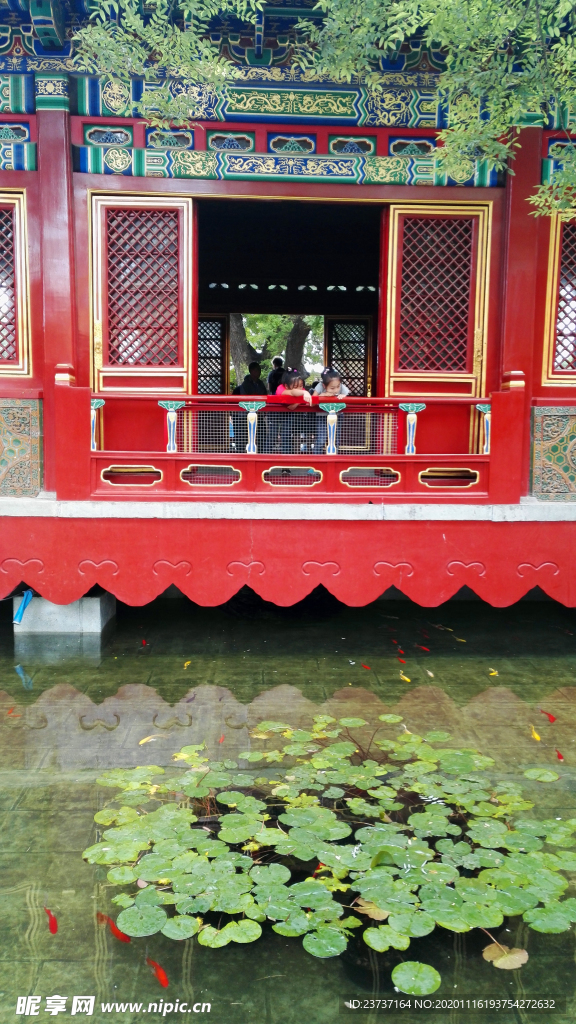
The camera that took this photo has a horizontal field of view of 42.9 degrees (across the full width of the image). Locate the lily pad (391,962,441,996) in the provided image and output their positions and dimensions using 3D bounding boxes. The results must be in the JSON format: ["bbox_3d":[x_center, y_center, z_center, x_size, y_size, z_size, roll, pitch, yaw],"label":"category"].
[{"bbox_3d":[0.426,1.560,2.449,0.167,0.015,0.160,1,6,-3],"label":"lily pad"}]

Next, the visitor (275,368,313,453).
[{"bbox_3d":[0.051,-0.839,6.800,0.400,1.020,0.460,0,5,-11],"label":"visitor"}]

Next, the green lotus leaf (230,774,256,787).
[{"bbox_3d":[-0.222,1.335,3.658,0.120,0.020,0.133,0,6,-3],"label":"green lotus leaf"}]

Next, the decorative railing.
[{"bbox_3d":[0.060,-0.560,6.265,3.803,0.929,0.160,1,6,-3],"label":"decorative railing"}]

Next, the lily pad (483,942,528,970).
[{"bbox_3d":[0.746,1.521,2.514,0.158,0.025,0.141,1,7,-2],"label":"lily pad"}]

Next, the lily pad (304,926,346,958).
[{"bbox_3d":[0.131,1.537,2.621,0.157,0.015,0.163,1,6,-3],"label":"lily pad"}]

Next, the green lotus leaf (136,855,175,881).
[{"bbox_3d":[-0.536,1.449,2.988,0.179,0.025,0.177,1,7,-2],"label":"green lotus leaf"}]

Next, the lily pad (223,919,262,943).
[{"bbox_3d":[-0.163,1.494,2.619,0.139,0.020,0.135,1,5,0],"label":"lily pad"}]

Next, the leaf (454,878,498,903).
[{"bbox_3d":[0.754,1.512,2.931,0.177,0.015,0.166,1,6,-3],"label":"leaf"}]

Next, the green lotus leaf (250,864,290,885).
[{"bbox_3d":[-0.070,1.459,2.951,0.161,0.025,0.144,1,7,-2],"label":"green lotus leaf"}]

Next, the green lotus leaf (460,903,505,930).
[{"bbox_3d":[0.734,1.528,2.779,0.175,0.015,0.163,1,6,-3],"label":"green lotus leaf"}]

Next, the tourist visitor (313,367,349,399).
[{"bbox_3d":[0.394,-0.839,6.800,0.400,1.020,0.460,0,5,-6],"label":"tourist visitor"}]

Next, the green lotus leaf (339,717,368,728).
[{"bbox_3d":[0.395,1.269,4.433,0.172,0.020,0.166,1,6,5],"label":"green lotus leaf"}]

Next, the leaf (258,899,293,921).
[{"bbox_3d":[-0.021,1.486,2.738,0.131,0.020,0.128,1,5,0],"label":"leaf"}]

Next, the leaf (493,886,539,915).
[{"bbox_3d":[0.851,1.441,2.727,0.153,0.020,0.175,3,6,19],"label":"leaf"}]

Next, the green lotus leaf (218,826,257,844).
[{"bbox_3d":[-0.223,1.458,3.306,0.180,0.015,0.159,1,6,-3],"label":"green lotus leaf"}]

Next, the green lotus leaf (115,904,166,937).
[{"bbox_3d":[-0.531,1.484,2.665,0.187,0.020,0.188,1,5,0],"label":"green lotus leaf"}]

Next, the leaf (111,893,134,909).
[{"bbox_3d":[-0.606,1.423,2.694,0.086,0.020,0.091,0,6,-13],"label":"leaf"}]

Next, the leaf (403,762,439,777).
[{"bbox_3d":[0.720,1.398,3.981,0.197,0.015,0.183,1,6,-3],"label":"leaf"}]

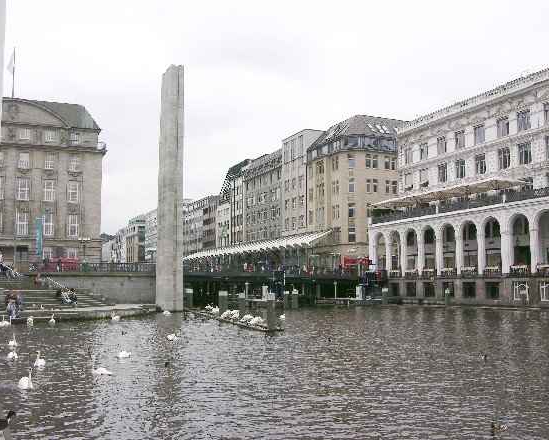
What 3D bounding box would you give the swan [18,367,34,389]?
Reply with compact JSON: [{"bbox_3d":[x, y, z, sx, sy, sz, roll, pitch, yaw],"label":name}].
[{"bbox_3d":[-7.250,4.571,19.323,0.400,0.640,0.820,4,-6,-40],"label":"swan"}]

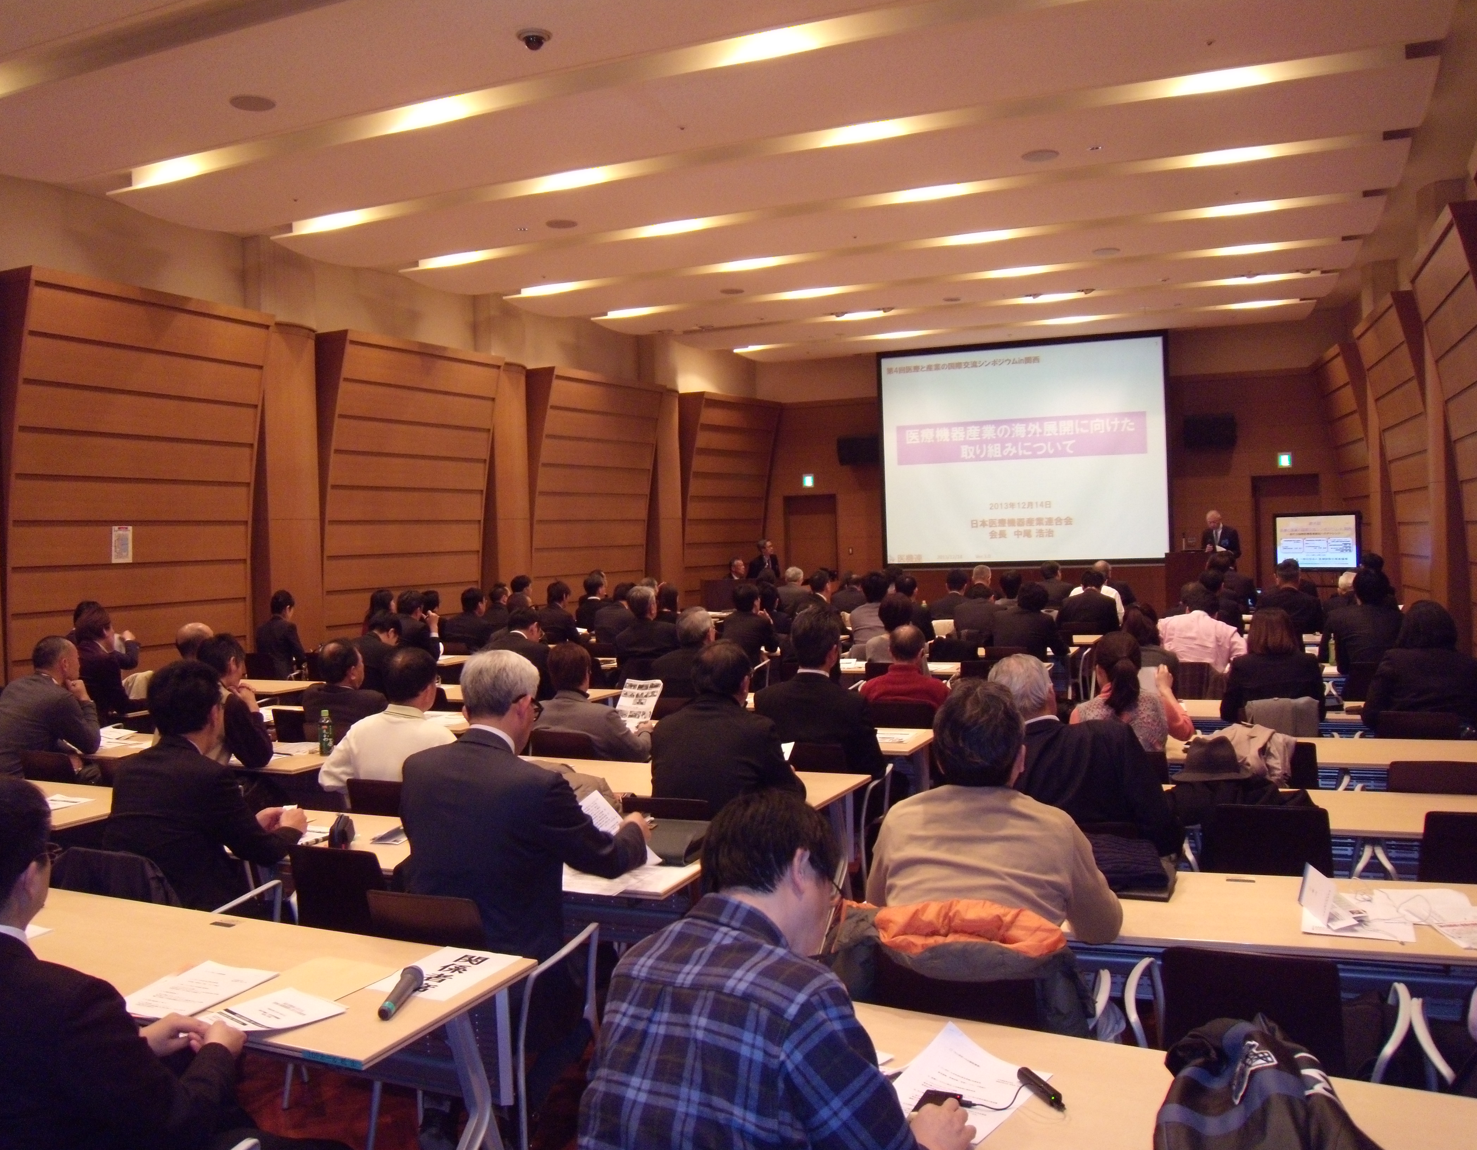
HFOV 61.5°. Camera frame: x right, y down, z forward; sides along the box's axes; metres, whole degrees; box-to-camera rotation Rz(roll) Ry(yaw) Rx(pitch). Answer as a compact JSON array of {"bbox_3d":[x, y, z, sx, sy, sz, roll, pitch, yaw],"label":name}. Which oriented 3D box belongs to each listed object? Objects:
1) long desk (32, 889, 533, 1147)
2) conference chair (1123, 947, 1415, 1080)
[{"bbox_3d":[-1.396,1.253,2.943,1.800,0.720,0.600,0,2,23],"label":"long desk"},{"bbox_3d":[1.158,1.161,2.728,0.560,0.810,0.560,-1,2,23],"label":"conference chair"}]

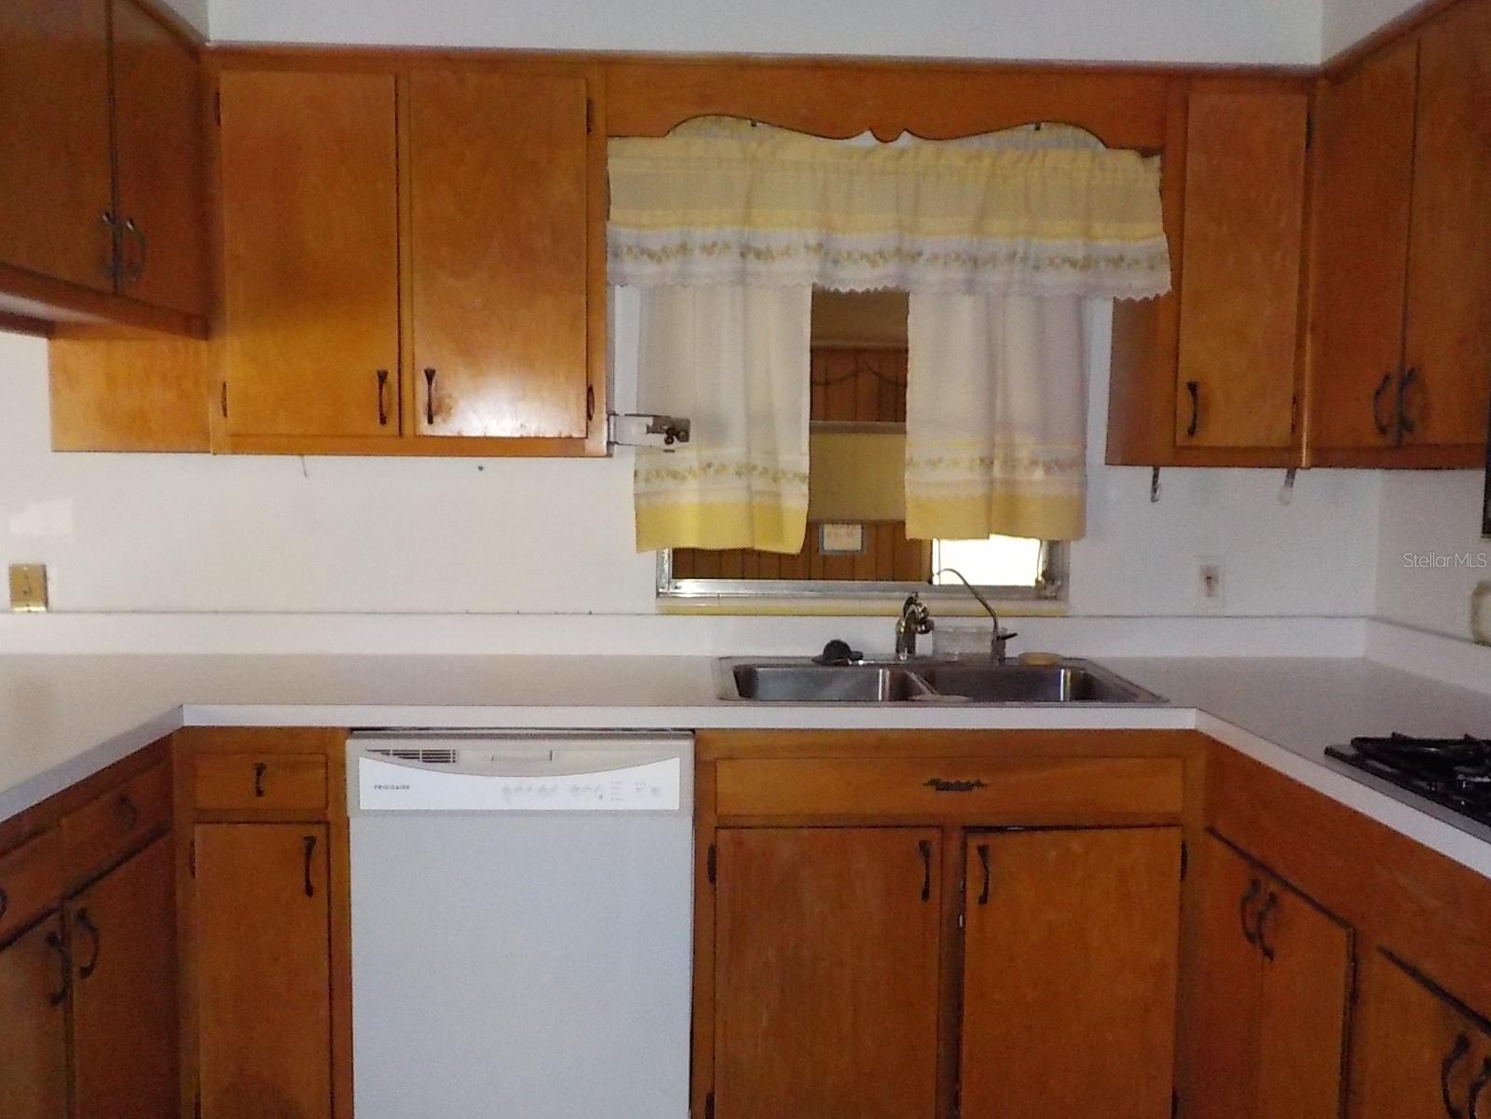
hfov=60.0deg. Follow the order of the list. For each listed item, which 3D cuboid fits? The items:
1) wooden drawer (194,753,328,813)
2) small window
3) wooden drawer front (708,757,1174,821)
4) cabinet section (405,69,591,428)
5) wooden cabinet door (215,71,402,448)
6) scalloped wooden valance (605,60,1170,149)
[{"bbox_3d":[-0.868,0.382,2.485,0.231,0.104,0.400,0,4,-3],"label":"wooden drawer"},{"bbox_3d":[0.272,-0.282,2.969,0.941,0.764,0.080,0,4,-3],"label":"small window"},{"bbox_3d":[0.369,0.407,2.330,0.844,0.110,0.030,0,4,-2],"label":"wooden drawer front"},{"bbox_3d":[-0.470,-0.579,2.487,0.339,0.691,0.030,0,4,-3],"label":"cabinet section"},{"bbox_3d":[-0.830,-0.578,2.470,0.334,0.689,0.030,0,4,-3],"label":"wooden cabinet door"},{"bbox_3d":[0.279,-0.881,2.513,1.099,0.147,0.030,0,4,-3],"label":"scalloped wooden valance"}]

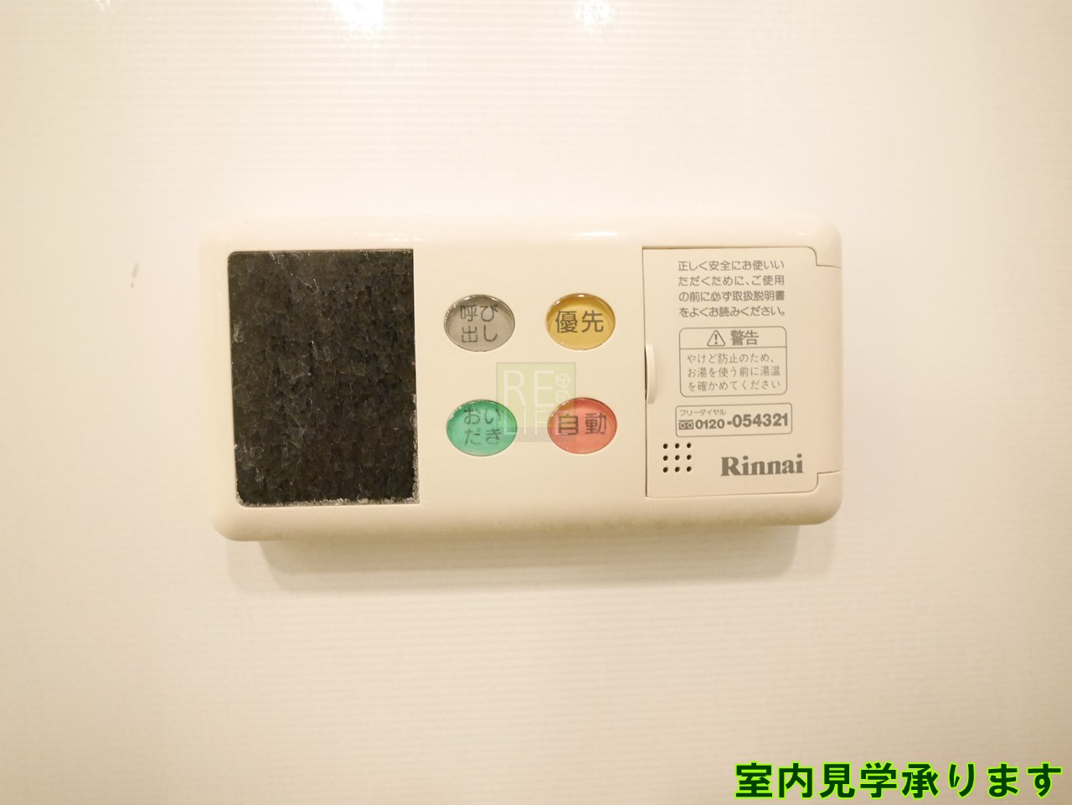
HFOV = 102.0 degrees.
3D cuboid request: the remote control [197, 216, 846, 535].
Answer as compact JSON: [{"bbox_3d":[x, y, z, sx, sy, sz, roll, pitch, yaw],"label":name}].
[{"bbox_3d":[-0.002,-0.008,0.134,0.185,0.092,0.025,-1,1,-2],"label":"remote control"}]

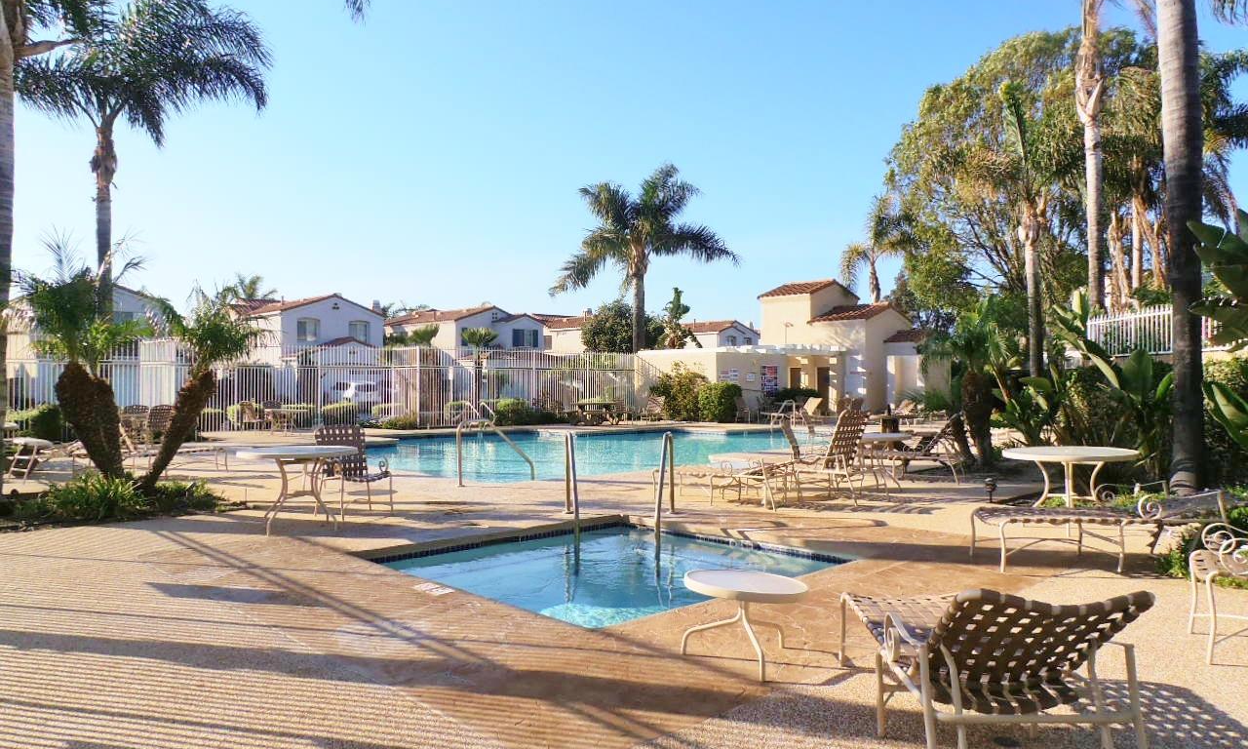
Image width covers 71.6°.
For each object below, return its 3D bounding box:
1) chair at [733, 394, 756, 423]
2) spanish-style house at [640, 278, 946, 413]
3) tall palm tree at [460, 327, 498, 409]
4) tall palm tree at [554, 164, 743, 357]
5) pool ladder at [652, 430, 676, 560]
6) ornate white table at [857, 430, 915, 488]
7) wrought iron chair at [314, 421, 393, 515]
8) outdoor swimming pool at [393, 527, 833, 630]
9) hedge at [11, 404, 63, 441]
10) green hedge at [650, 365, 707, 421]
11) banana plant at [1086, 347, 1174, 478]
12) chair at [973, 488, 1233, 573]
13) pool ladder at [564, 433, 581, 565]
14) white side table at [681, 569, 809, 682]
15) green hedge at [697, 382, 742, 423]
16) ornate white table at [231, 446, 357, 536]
[{"bbox_3d":[4.080,1.274,29.400,0.720,0.980,0.650,-1,-1,37],"label":"chair"},{"bbox_3d":[7.095,-1.089,37.420,10.000,5.900,9.200,1,-1,-44],"label":"spanish-style house"},{"bbox_3d":[-5.438,0.025,32.504,1.400,3.650,1.400,0,-1,0],"label":"tall palm tree"},{"bbox_3d":[0.800,-3.357,35.000,7.400,10.400,7.000,0,-1,0],"label":"tall palm tree"},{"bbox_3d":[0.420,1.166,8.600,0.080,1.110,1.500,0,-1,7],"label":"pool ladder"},{"bbox_3d":[3.173,1.120,10.734,0.850,0.720,0.850,0,-1,0],"label":"ornate white table"},{"bbox_3d":[-2.925,1.013,9.236,0.740,0.950,0.630,-1,-1,40],"label":"wrought iron chair"},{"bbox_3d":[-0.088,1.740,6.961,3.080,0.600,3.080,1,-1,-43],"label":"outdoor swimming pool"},{"bbox_3d":[-14.498,1.243,21.385,1.350,0.970,1.150,0,-1,0],"label":"hedge"},{"bbox_3d":[1.900,0.800,30.200,1.950,1.950,1.600,0,-1,0],"label":"green hedge"},{"bbox_3d":[6.900,0.590,11.700,1.250,1.850,1.250,0,-1,0],"label":"banana plant"},{"bbox_3d":[3.596,1.113,6.414,1.860,0.600,0.670,0,-1,1],"label":"chair"},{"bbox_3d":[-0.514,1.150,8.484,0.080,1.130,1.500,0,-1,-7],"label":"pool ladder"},{"bbox_3d":[0.610,1.208,4.280,0.610,0.405,0.610,0,-1,0],"label":"white side table"},{"bbox_3d":[3.300,1.061,29.900,1.500,1.420,1.300,0,-1,0],"label":"green hedge"},{"bbox_3d":[-3.160,1.105,8.360,1.100,0.725,1.100,0,-1,0],"label":"ornate white table"}]

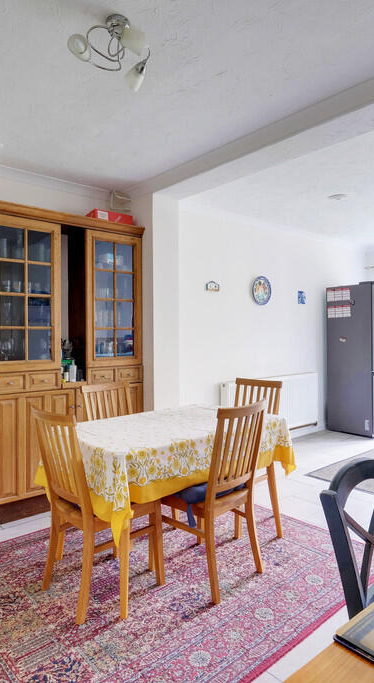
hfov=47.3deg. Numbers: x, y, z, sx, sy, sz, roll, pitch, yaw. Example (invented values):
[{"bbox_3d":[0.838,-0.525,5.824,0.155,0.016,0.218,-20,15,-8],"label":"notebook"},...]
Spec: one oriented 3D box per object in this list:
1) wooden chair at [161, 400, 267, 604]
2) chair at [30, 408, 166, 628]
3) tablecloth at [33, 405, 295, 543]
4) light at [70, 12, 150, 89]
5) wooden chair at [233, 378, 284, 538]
[{"bbox_3d":[0.115,0.753,2.227,0.510,0.900,0.430,0,1,44],"label":"wooden chair"},{"bbox_3d":[-0.433,0.757,2.084,0.520,0.900,0.430,-1,1,-44],"label":"chair"},{"bbox_3d":[-0.051,0.645,2.473,1.320,0.370,0.840,-1,1,-41],"label":"tablecloth"},{"bbox_3d":[-0.278,-1.099,1.619,0.340,0.190,0.340,0,1,0],"label":"light"},{"bbox_3d":[0.351,0.744,2.915,0.430,0.910,0.520,1,1,45],"label":"wooden chair"}]

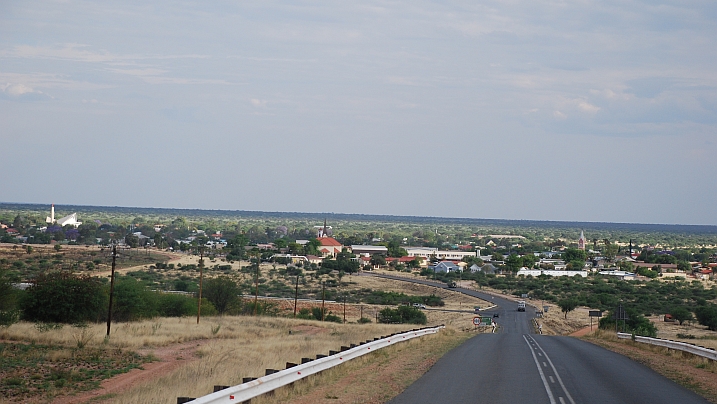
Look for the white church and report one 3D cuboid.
[{"bbox_3d":[-266.790,13.520,1900.000,23.000,24.000,26.000,2,0,-30],"label":"white church"}]

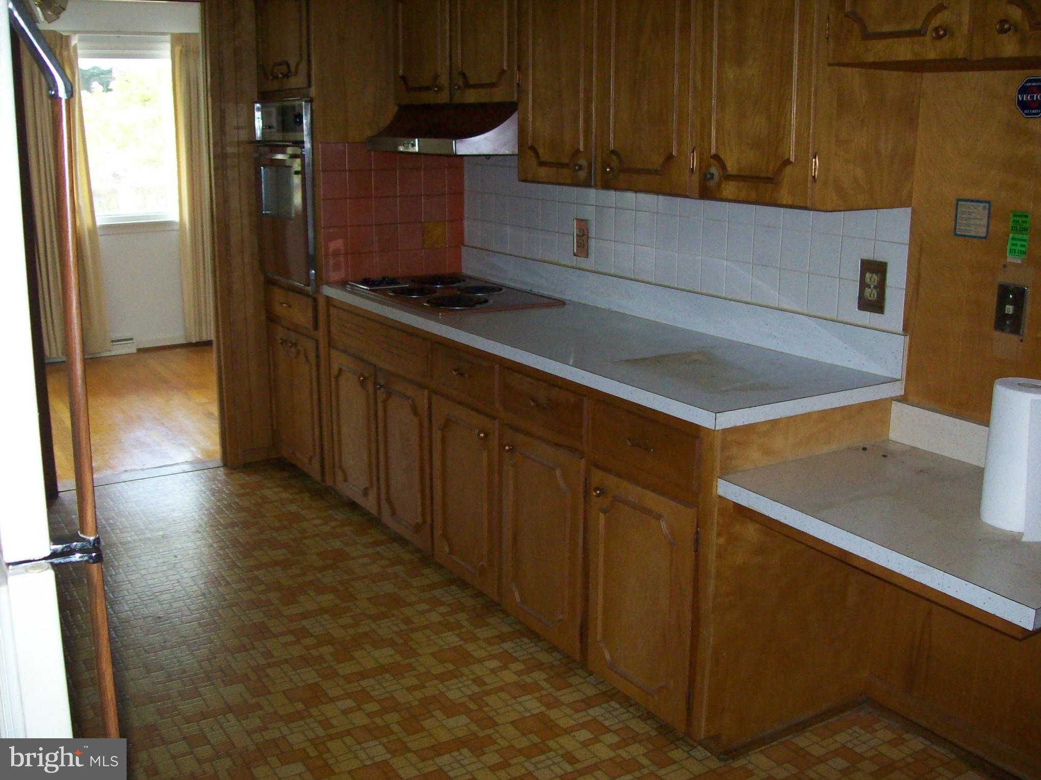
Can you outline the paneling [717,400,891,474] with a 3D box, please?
[{"bbox_3d":[0.694,0.106,2.623,0.610,0.131,0.024,-8,17,-32],"label":"paneling"}]

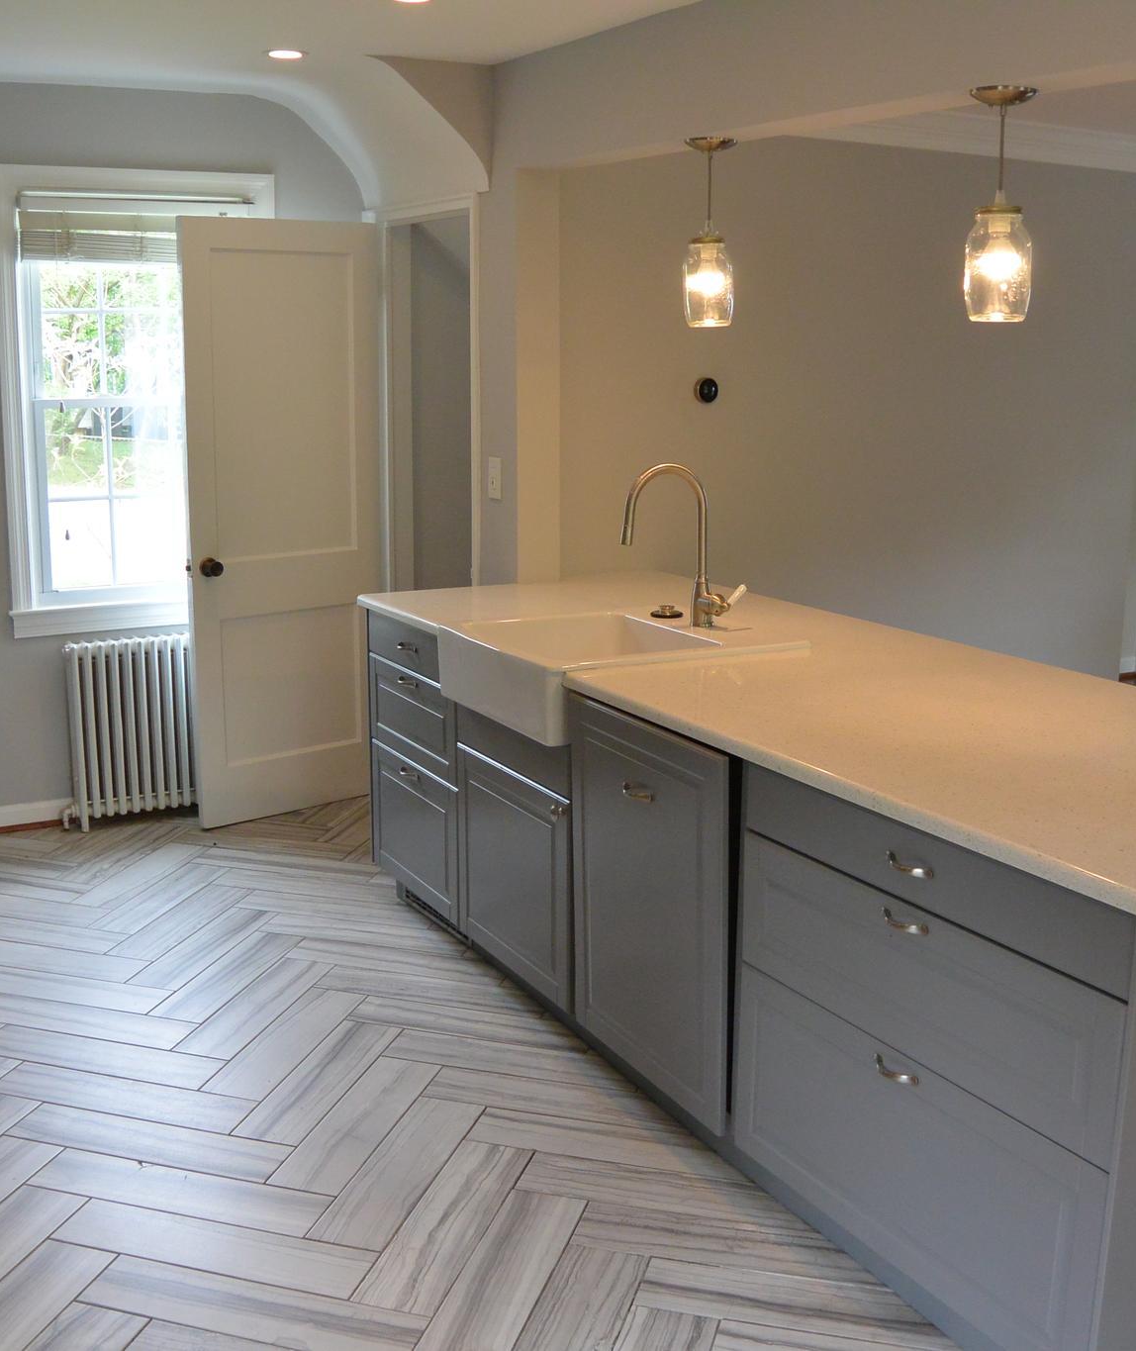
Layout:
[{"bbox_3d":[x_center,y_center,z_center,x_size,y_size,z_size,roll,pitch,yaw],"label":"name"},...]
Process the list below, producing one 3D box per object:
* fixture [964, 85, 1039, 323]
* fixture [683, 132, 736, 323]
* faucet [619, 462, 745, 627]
[{"bbox_3d":[0.781,-0.849,2.747,0.122,0.422,0.122,-6,13,-27],"label":"fixture"},{"bbox_3d":[0.335,-1.040,3.579,0.122,0.438,0.122,0,11,0],"label":"fixture"},{"bbox_3d":[0.290,-0.318,3.827,0.280,0.415,0.155,-6,13,-27],"label":"faucet"}]

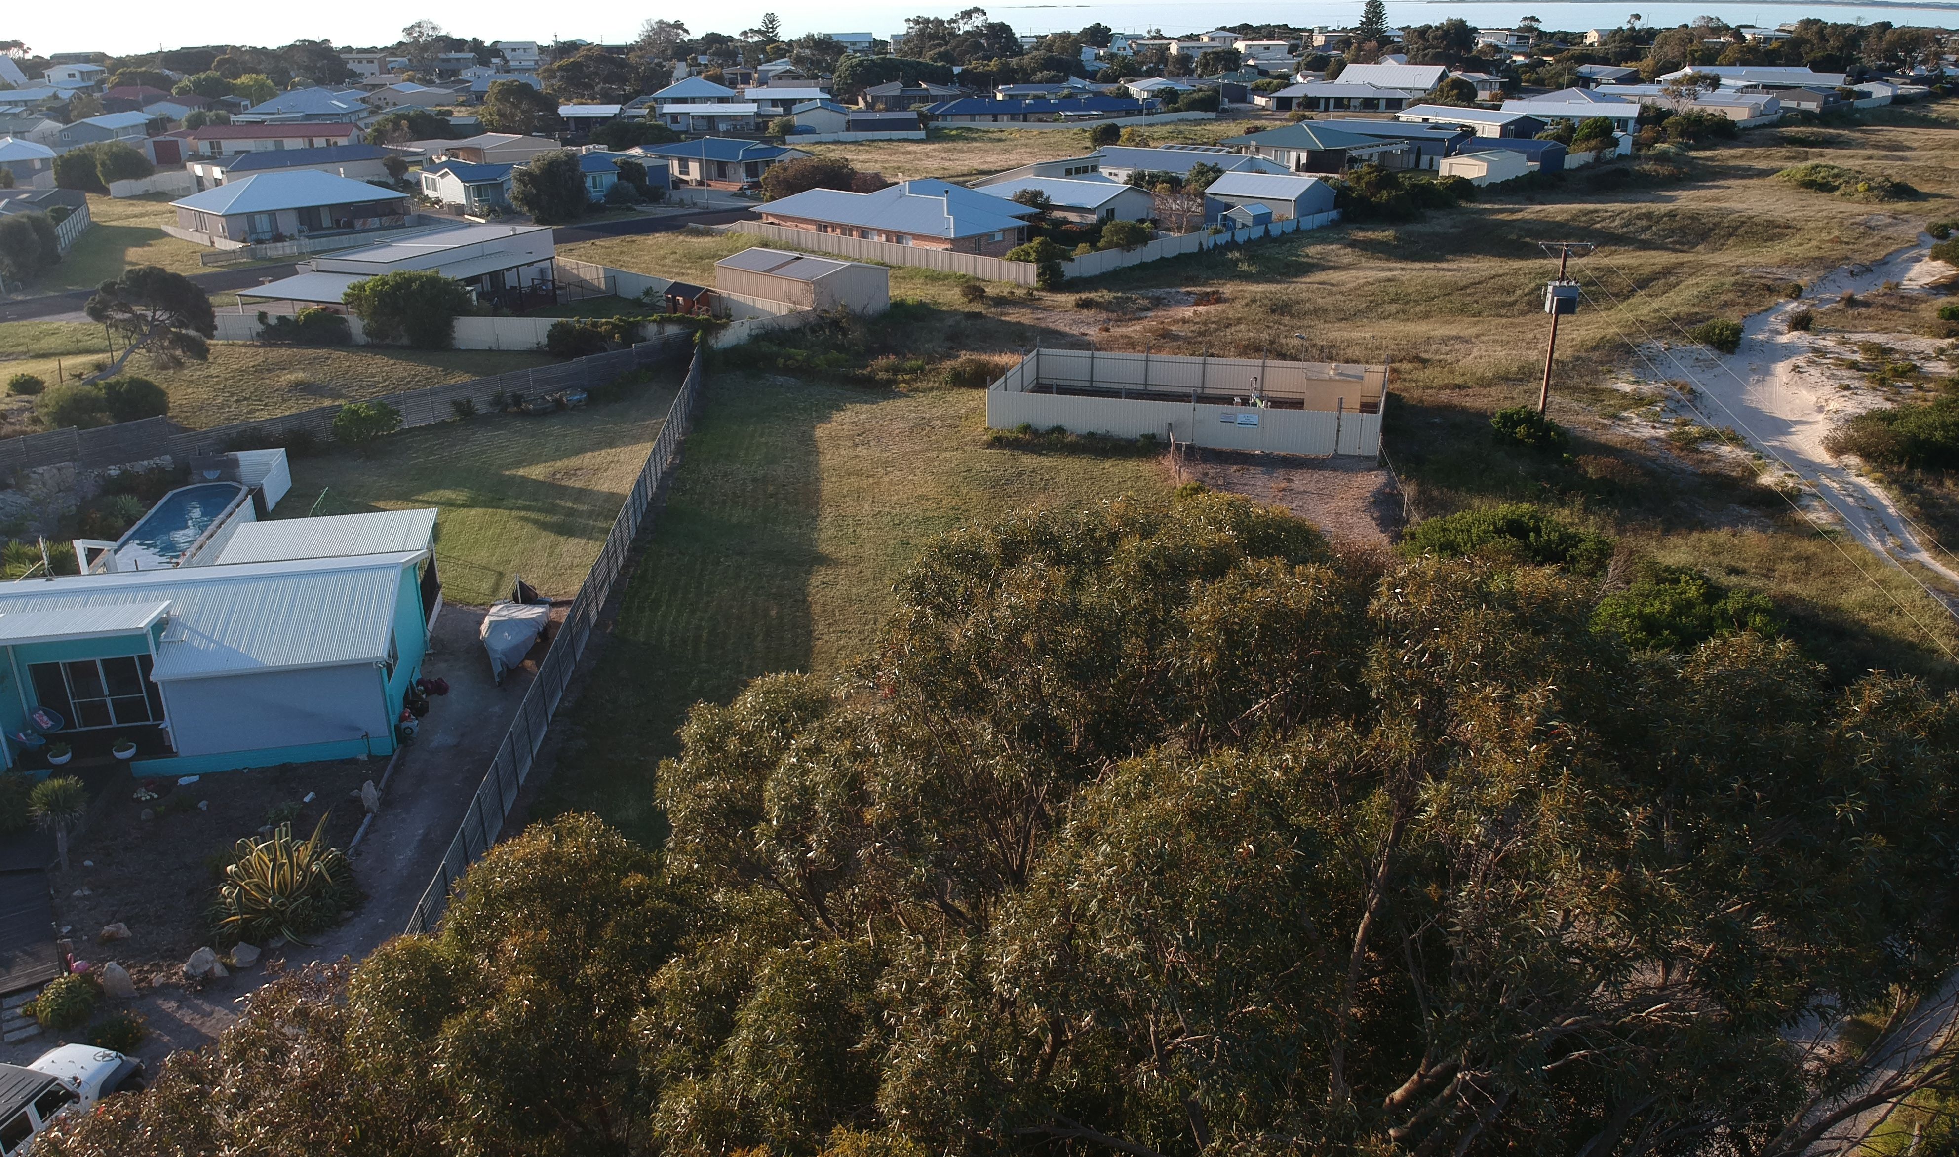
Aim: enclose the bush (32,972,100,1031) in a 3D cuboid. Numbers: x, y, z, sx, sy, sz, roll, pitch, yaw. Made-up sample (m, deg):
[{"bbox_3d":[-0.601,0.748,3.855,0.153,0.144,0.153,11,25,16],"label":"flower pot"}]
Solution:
[{"bbox_3d":[-18.083,8.237,27.930,1.140,0.873,1.026,-17,27,-35],"label":"bush"}]

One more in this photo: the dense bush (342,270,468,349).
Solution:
[{"bbox_3d":[-33.000,-15.412,81.364,6.667,4.377,5.334,-9,24,-20],"label":"dense bush"}]

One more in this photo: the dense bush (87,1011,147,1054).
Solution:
[{"bbox_3d":[-16.789,8.846,27.549,1.016,0.537,0.914,-17,27,-34],"label":"dense bush"}]

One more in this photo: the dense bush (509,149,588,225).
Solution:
[{"bbox_3d":[-40.382,-36.791,132.937,7.023,6.787,7.023,-7,23,-15],"label":"dense bush"}]

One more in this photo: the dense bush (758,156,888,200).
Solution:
[{"bbox_3d":[-16.647,-42.769,151.157,13.807,4.537,8.284,-3,22,-5],"label":"dense bush"}]

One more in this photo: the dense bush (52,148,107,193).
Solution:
[{"bbox_3d":[-100.018,-45.331,157.280,5.033,4.904,5.033,-13,26,-29],"label":"dense bush"}]

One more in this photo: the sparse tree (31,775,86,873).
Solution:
[{"bbox_3d":[-21.346,5.740,32.973,1.350,2.480,1.350,-16,27,-34],"label":"sparse tree"}]

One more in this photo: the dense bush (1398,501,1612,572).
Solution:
[{"bbox_3d":[18.980,-1.794,51.188,7.343,1.495,4.773,8,24,20],"label":"dense bush"}]

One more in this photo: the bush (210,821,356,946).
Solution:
[{"bbox_3d":[-15.192,6.735,30.958,2.806,2.000,2.806,-13,25,-28],"label":"bush"}]

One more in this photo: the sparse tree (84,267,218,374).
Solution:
[{"bbox_3d":[-44.046,-13.688,75.084,6.300,6.100,5.200,-13,25,-28],"label":"sparse tree"}]

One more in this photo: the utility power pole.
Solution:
[{"bbox_3d":[26.532,-11.396,65.500,2.400,8.300,1.000,4,23,10],"label":"utility power pole"}]

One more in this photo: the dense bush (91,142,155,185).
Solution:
[{"bbox_3d":[-94.788,-45.569,156.937,5.524,5.544,5.524,-13,25,-28],"label":"dense bush"}]

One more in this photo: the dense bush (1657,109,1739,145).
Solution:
[{"bbox_3d":[108.316,-68.025,213.157,10.531,4.970,7.372,10,24,24],"label":"dense bush"}]

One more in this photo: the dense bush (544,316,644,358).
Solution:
[{"bbox_3d":[-21.740,-13.608,79.832,5.427,2.194,3.256,-6,23,-14],"label":"dense bush"}]

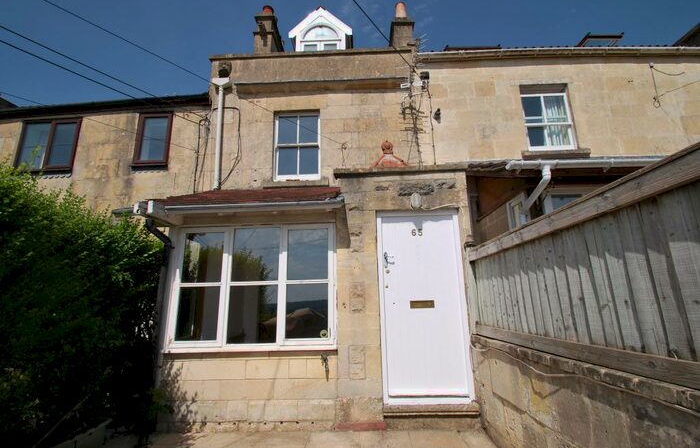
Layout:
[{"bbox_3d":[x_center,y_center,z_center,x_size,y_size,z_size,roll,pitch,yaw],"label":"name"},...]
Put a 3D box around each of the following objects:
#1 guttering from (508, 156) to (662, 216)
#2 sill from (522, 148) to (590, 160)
[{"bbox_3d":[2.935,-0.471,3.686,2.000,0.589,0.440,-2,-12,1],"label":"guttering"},{"bbox_3d":[3.762,-1.246,5.400,1.237,0.121,0.180,-2,-12,1],"label":"sill"}]

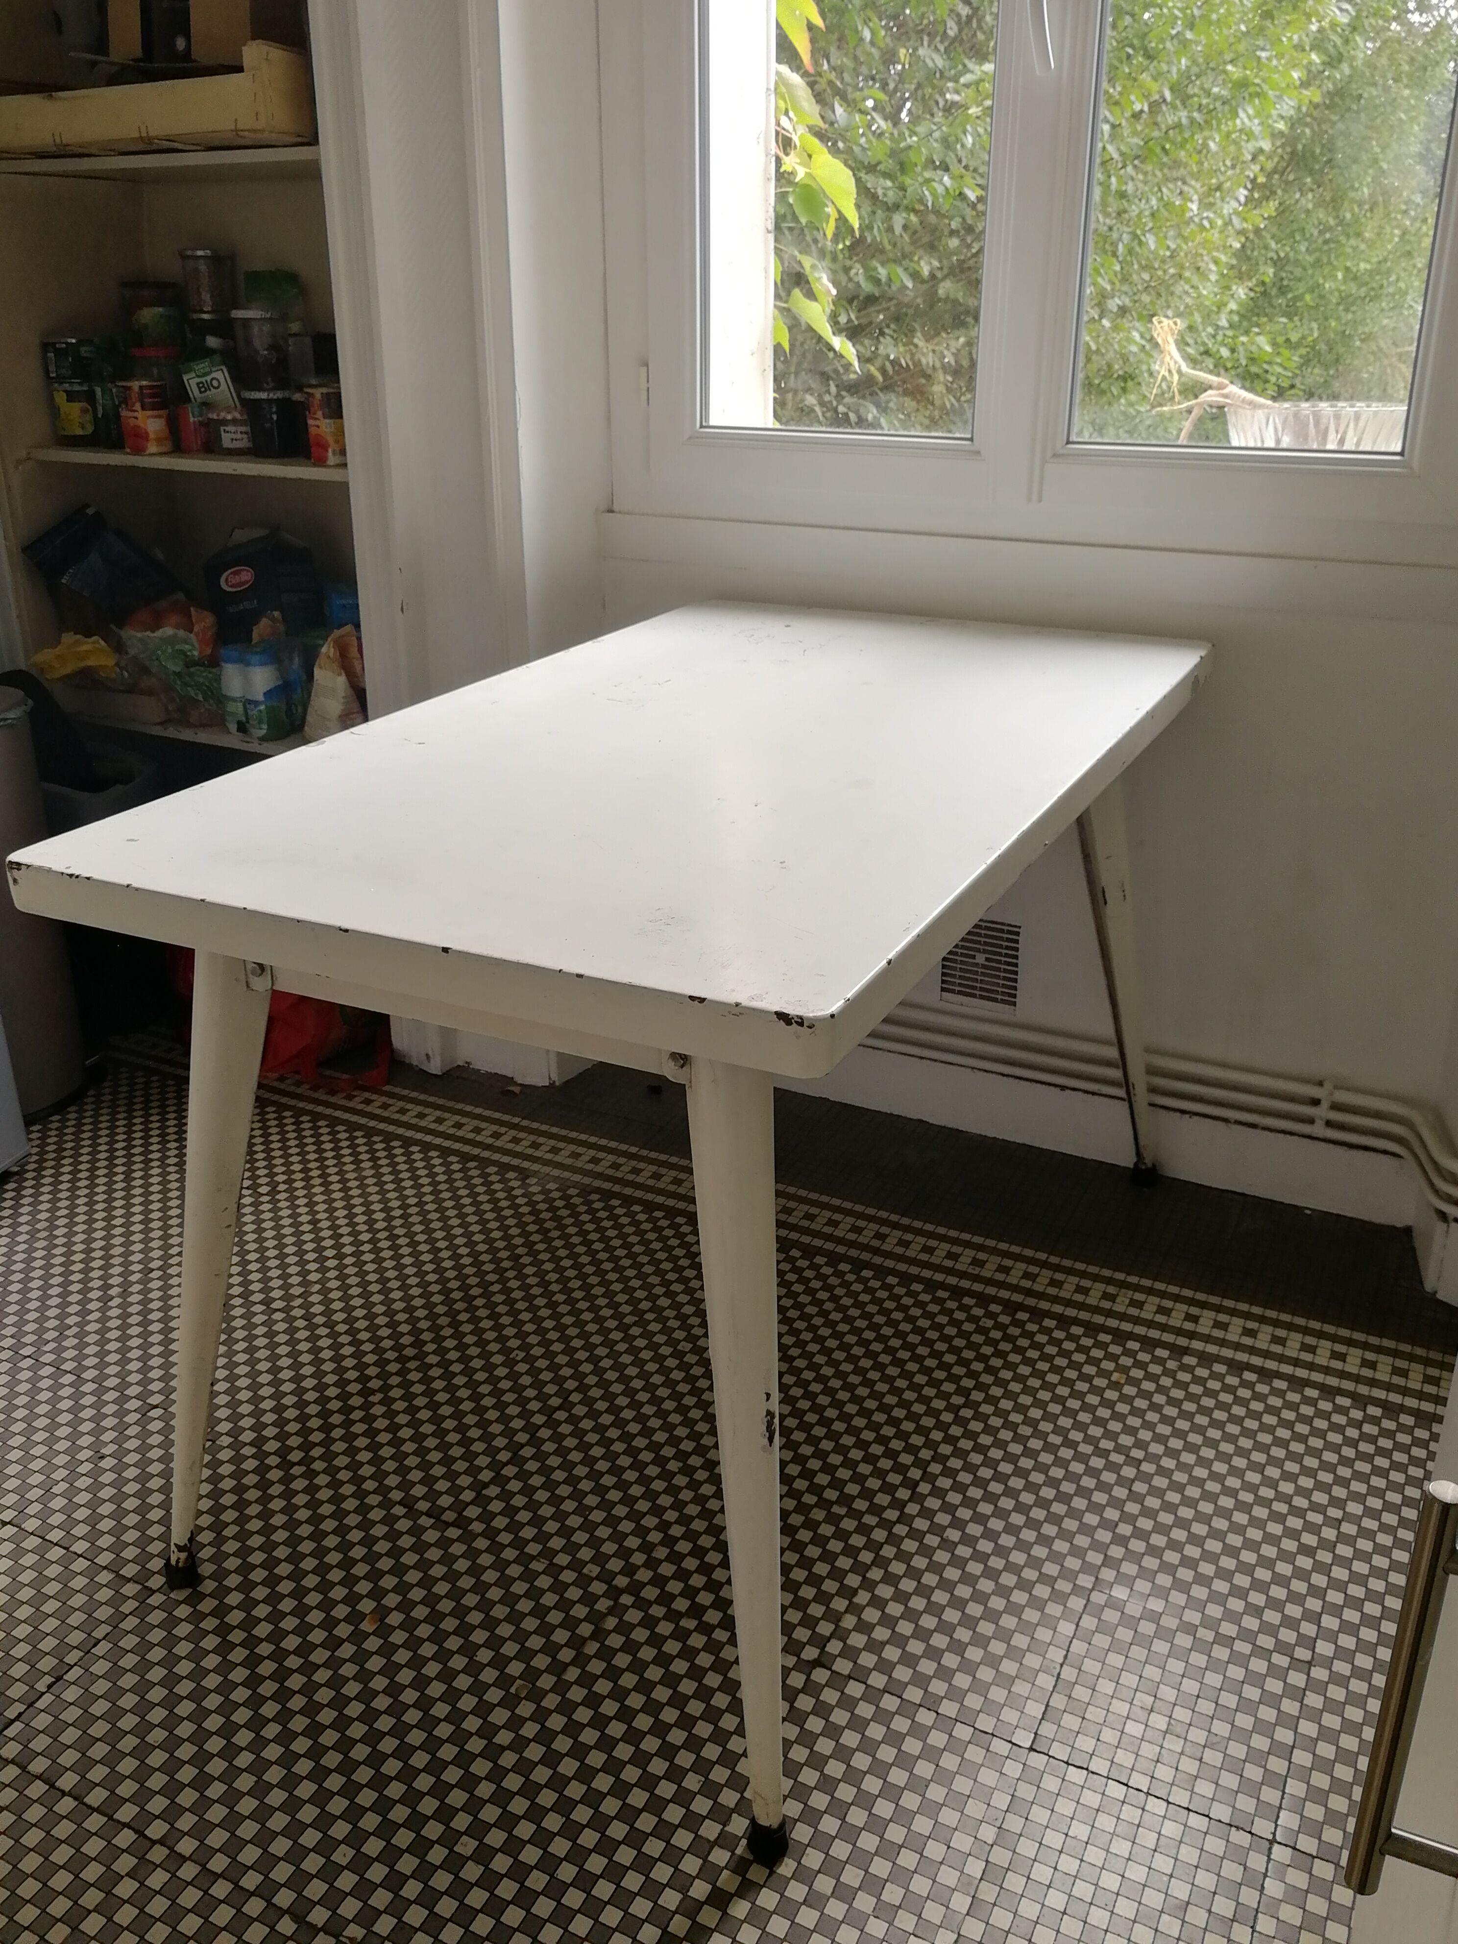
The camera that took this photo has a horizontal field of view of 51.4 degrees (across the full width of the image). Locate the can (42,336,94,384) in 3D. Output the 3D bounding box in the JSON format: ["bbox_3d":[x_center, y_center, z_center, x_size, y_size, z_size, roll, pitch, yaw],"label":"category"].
[{"bbox_3d":[-1.094,-1.016,2.516,0.079,0.066,0.079,0,23,0],"label":"can"}]

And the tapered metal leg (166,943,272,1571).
[{"bbox_3d":[-0.489,0.284,1.418,0.066,0.700,0.066,18,19,21],"label":"tapered metal leg"}]

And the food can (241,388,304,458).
[{"bbox_3d":[-0.714,-0.861,2.381,0.082,0.096,0.082,0,23,0],"label":"food can"}]

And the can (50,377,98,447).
[{"bbox_3d":[-1.099,-0.939,2.550,0.073,0.100,0.073,0,23,0],"label":"can"}]

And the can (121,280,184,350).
[{"bbox_3d":[-0.942,-1.074,2.480,0.086,0.102,0.086,0,23,0],"label":"can"}]

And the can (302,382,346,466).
[{"bbox_3d":[-0.596,-0.819,2.280,0.074,0.106,0.074,0,23,0],"label":"can"}]

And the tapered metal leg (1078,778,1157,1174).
[{"bbox_3d":[0.535,0.006,2.049,0.066,0.700,0.066,3,32,28],"label":"tapered metal leg"}]

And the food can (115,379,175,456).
[{"bbox_3d":[-0.947,-0.898,2.459,0.074,0.106,0.074,0,23,0],"label":"food can"}]

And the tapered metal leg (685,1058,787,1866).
[{"bbox_3d":[0.018,0.385,1.180,0.066,0.700,0.066,4,13,28],"label":"tapered metal leg"}]

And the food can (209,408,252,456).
[{"bbox_3d":[-0.797,-0.869,2.442,0.071,0.065,0.071,11,26,25],"label":"food can"}]

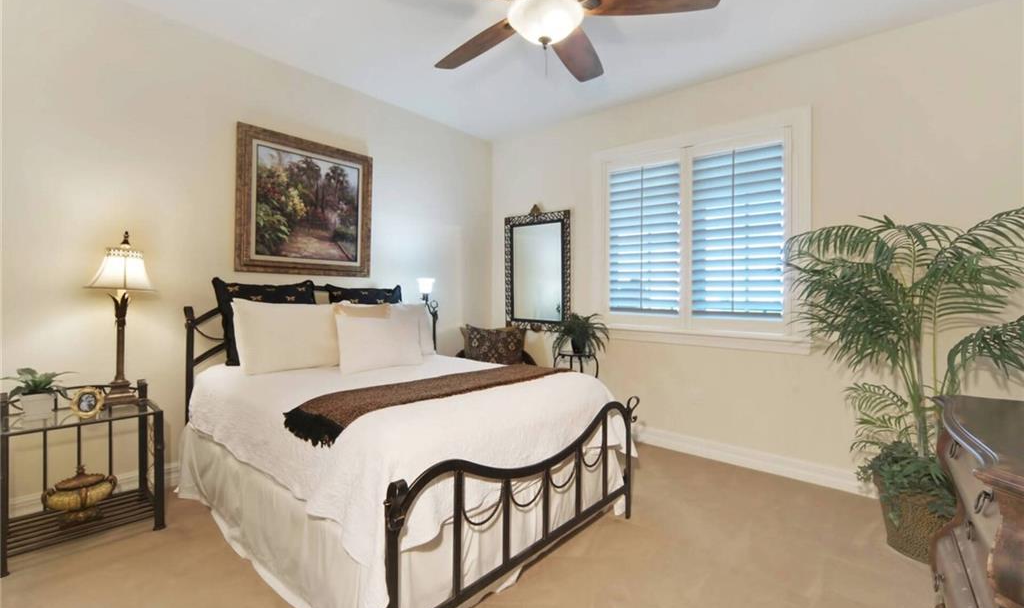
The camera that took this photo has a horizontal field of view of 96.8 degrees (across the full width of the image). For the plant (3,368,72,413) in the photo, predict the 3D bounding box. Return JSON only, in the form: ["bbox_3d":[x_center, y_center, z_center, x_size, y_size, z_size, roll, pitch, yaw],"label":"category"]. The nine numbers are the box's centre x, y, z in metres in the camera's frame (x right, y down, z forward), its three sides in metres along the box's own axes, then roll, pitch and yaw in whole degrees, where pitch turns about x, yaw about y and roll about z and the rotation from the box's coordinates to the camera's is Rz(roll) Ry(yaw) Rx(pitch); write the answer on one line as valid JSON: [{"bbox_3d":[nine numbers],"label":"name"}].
[{"bbox_3d":[-2.173,0.405,2.084,0.210,0.220,0.240,2,1,42],"label":"plant"}]

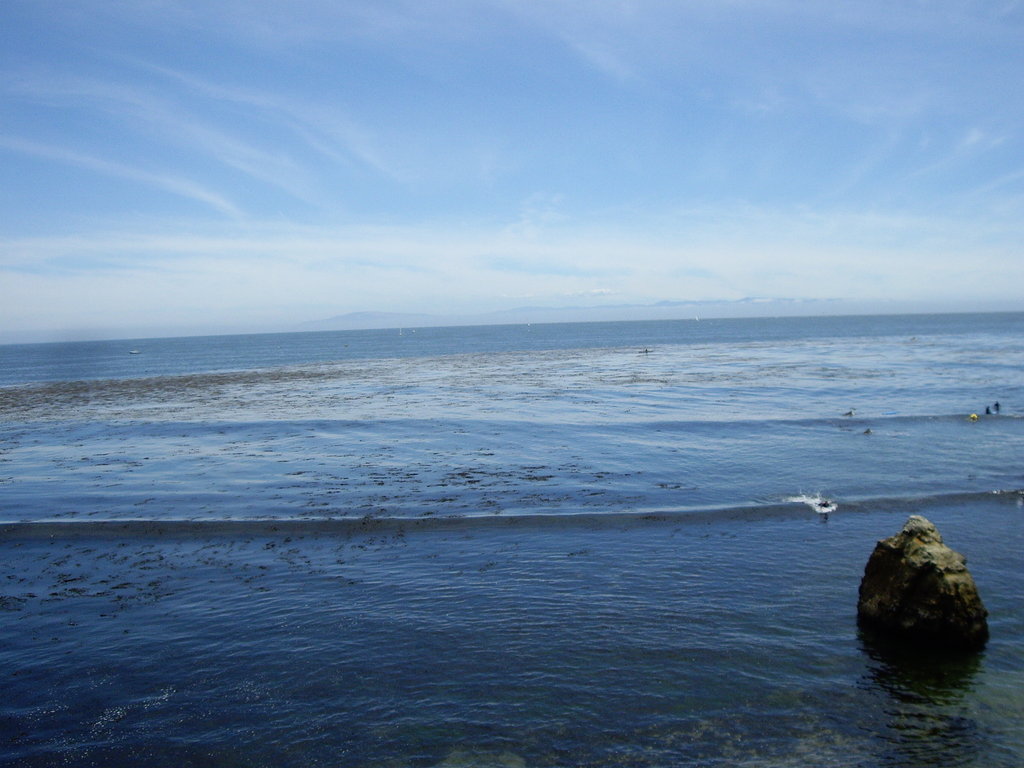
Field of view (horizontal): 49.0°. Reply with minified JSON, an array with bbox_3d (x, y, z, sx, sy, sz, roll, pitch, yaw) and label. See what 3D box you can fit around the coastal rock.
[{"bbox_3d":[11.676,5.375,31.891,3.600,3.300,3.400,-1,3,20],"label":"coastal rock"}]

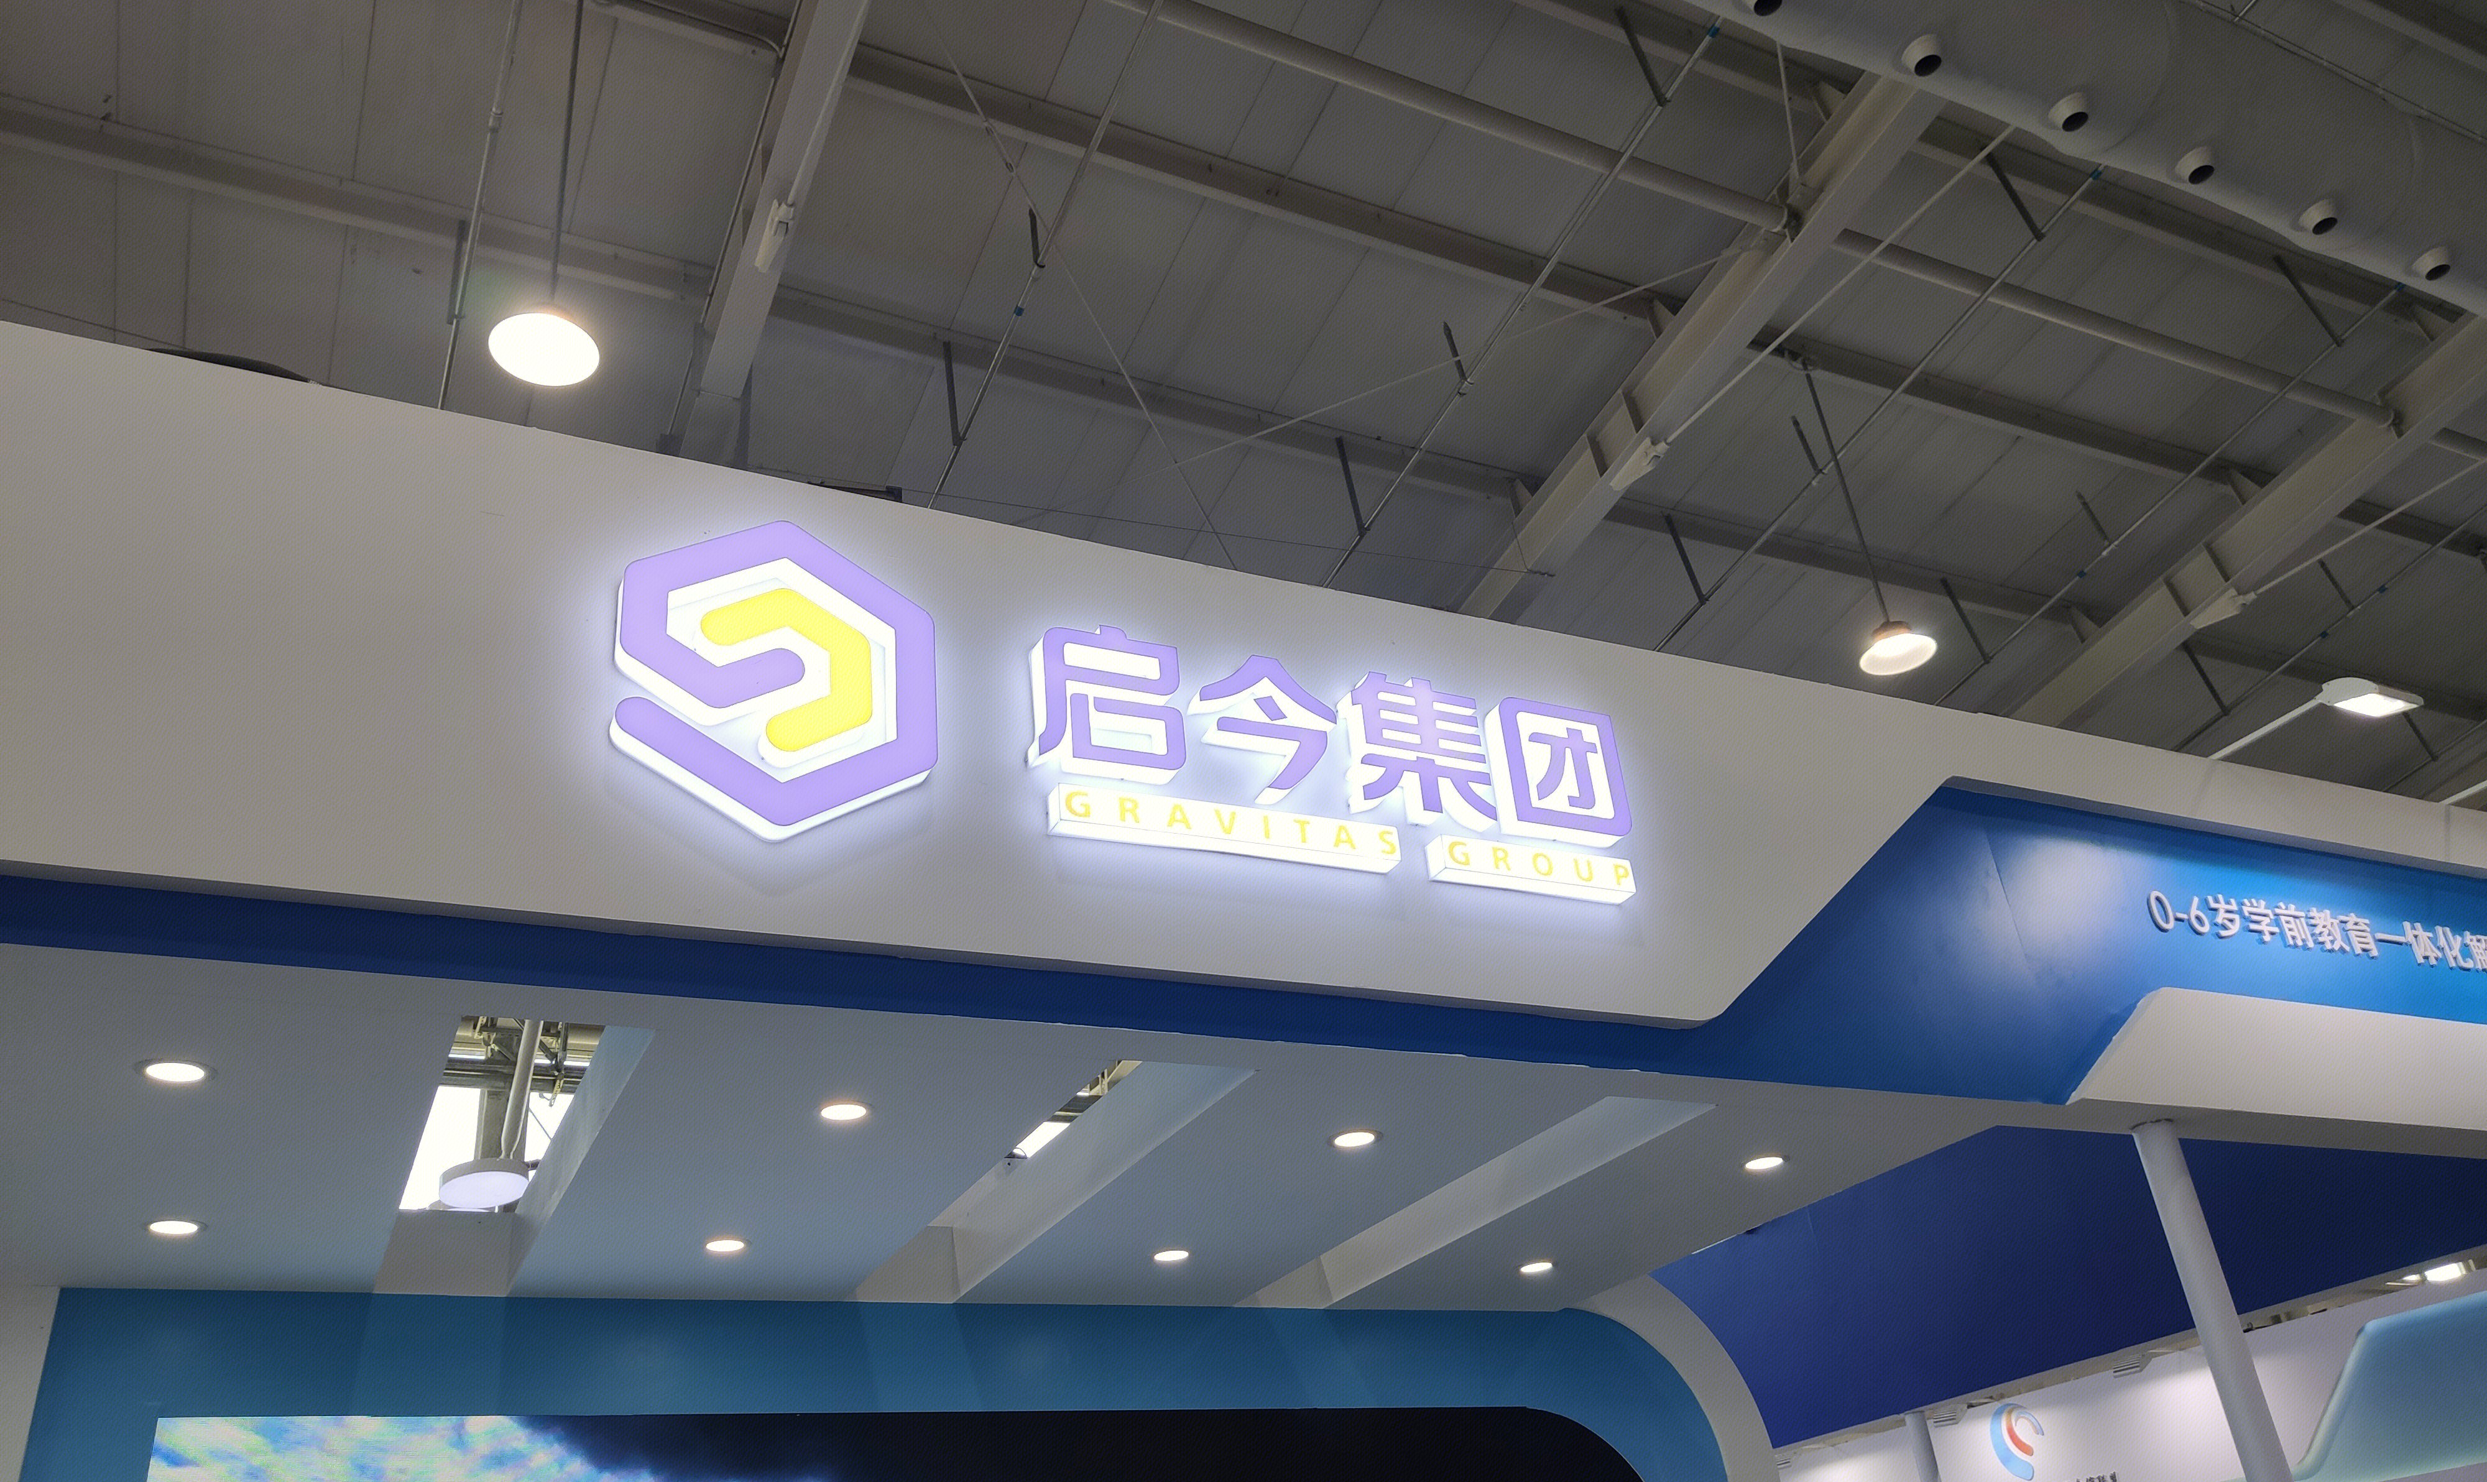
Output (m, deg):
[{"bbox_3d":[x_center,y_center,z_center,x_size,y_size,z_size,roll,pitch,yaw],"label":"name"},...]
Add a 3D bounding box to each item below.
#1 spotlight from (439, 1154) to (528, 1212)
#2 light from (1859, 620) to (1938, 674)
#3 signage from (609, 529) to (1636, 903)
[{"bbox_3d":[-2.767,1.618,6.813,0.301,0.048,0.301,3,-39,-28],"label":"spotlight"},{"bbox_3d":[4.132,-0.646,11.859,0.475,0.239,0.475,9,-32,-25],"label":"light"},{"bbox_3d":[-0.167,-0.012,4.676,2.696,0.808,0.080,9,-32,-25],"label":"signage"}]

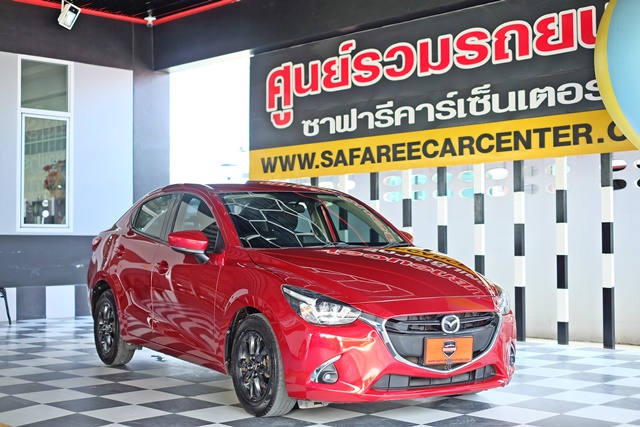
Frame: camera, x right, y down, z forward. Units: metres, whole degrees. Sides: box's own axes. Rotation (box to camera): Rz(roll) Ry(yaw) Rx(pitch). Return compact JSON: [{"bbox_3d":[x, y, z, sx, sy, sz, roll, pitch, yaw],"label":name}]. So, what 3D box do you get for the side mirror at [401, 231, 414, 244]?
[{"bbox_3d":[0.652,0.244,7.079,0.220,0.200,0.160,1,-2,-32],"label":"side mirror"}]

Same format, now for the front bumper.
[{"bbox_3d":[0.598,0.788,5.481,1.690,0.500,0.530,1,-2,-32],"label":"front bumper"}]

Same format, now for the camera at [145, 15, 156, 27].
[{"bbox_3d":[-2.302,-2.621,12.800,0.160,0.160,0.180,0,-1,-1],"label":"camera"}]

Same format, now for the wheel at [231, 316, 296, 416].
[{"bbox_3d":[-0.324,0.885,5.557,0.195,0.625,0.625,1,-2,-32],"label":"wheel"}]

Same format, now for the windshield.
[{"bbox_3d":[-0.047,0.056,6.533,1.360,0.180,0.940,1,27,-32],"label":"windshield"}]

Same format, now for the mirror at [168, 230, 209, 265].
[{"bbox_3d":[-0.848,0.216,6.140,0.220,0.200,0.160,1,-2,-32],"label":"mirror"}]

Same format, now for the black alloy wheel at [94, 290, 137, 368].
[{"bbox_3d":[-1.686,0.932,7.736,0.195,0.625,0.625,1,-2,-32],"label":"black alloy wheel"}]

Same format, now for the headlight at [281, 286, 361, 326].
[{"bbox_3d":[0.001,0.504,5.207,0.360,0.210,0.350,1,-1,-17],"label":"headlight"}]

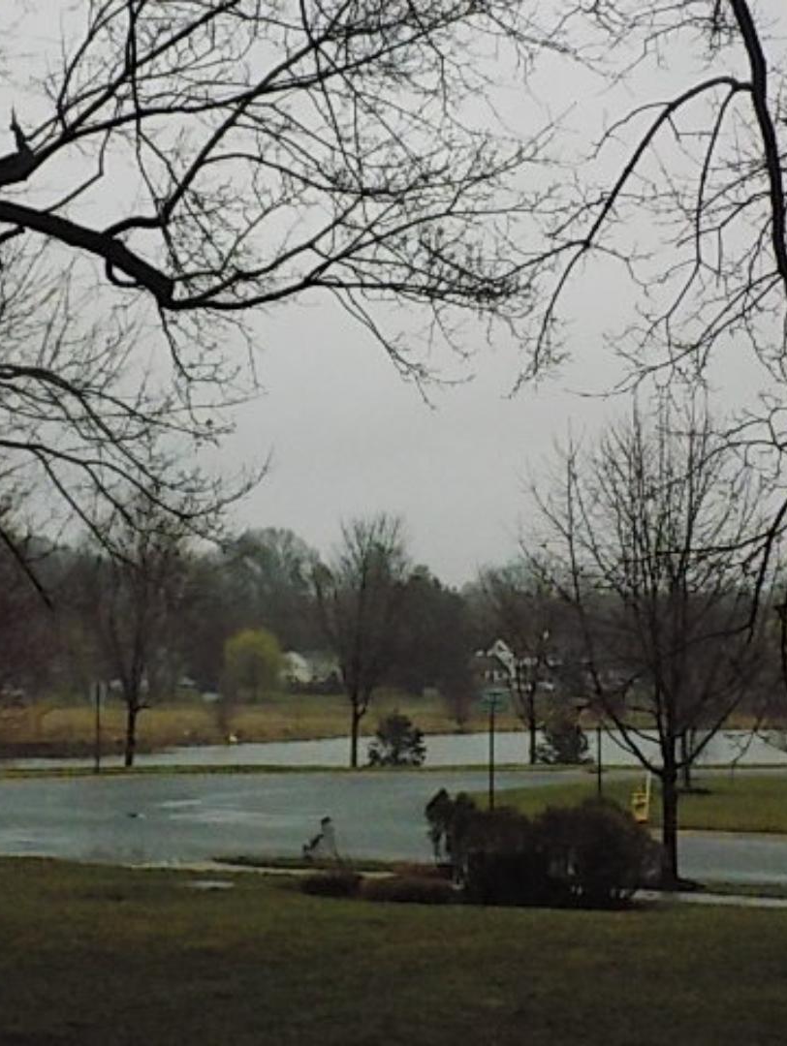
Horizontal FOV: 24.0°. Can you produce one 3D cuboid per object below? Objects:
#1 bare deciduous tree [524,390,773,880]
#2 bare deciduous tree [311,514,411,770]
[{"bbox_3d":[4.600,2.130,32.800,4.400,8.500,4.300,0,-4,0],"label":"bare deciduous tree"},{"bbox_3d":[-1.080,4.000,62.000,3.400,8.500,3.400,0,-4,0],"label":"bare deciduous tree"}]

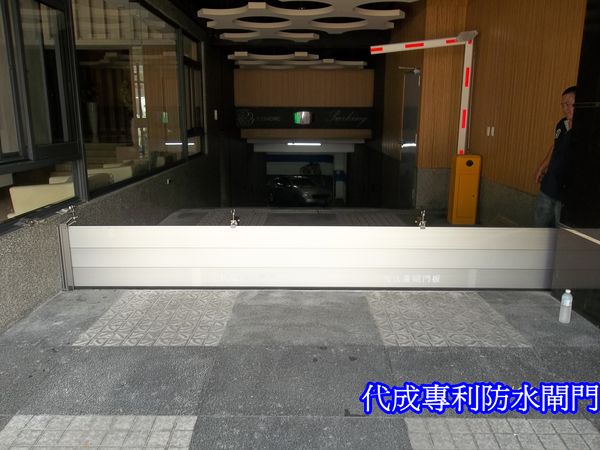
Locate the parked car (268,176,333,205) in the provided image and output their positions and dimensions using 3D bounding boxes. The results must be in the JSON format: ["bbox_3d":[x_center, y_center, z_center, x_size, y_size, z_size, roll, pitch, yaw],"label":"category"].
[{"bbox_3d":[-0.040,-2.031,27.000,1.800,1.460,4.600,-7,15,-27],"label":"parked car"}]

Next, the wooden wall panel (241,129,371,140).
[{"bbox_3d":[0.158,-2.385,12.317,3.388,0.304,0.050,0,13,0],"label":"wooden wall panel"}]

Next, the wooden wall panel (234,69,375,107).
[{"bbox_3d":[0.108,-3.364,11.490,3.400,0.892,0.050,0,13,0],"label":"wooden wall panel"}]

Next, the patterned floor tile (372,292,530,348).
[{"bbox_3d":[1.037,0.695,3.529,0.961,0.020,0.959,0,13,0],"label":"patterned floor tile"}]

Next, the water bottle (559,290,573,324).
[{"bbox_3d":[1.948,0.591,3.415,0.075,0.240,0.075,0,13,0],"label":"water bottle"}]

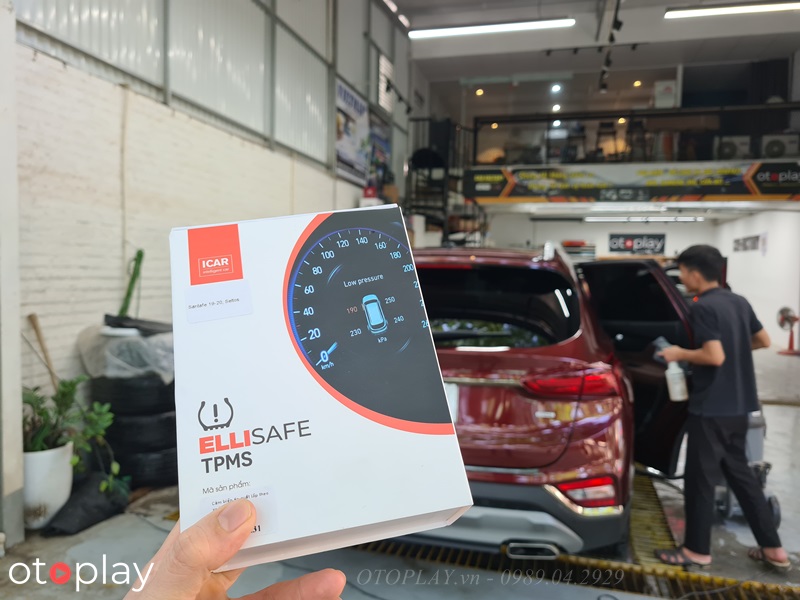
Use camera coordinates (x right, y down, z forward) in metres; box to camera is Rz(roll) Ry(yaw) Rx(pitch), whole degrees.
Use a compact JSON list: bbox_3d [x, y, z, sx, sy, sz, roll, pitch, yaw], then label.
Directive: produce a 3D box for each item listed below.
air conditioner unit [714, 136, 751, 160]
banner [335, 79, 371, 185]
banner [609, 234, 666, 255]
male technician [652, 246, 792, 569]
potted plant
[{"bbox_3d":[6.786,-3.060,12.325,0.680,0.550,0.280,2,2,15],"label":"air conditioner unit"},{"bbox_3d":[-0.759,-2.687,9.910,0.030,1.440,1.540,2,2,15],"label":"banner"},{"bbox_3d":[6.322,-1.501,16.001,1.380,0.500,0.030,2,2,15],"label":"banner"},{"bbox_3d":[1.662,0.545,3.121,0.500,1.670,0.560,-1,3,-38],"label":"male technician"},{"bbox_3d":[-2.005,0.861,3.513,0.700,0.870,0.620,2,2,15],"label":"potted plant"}]

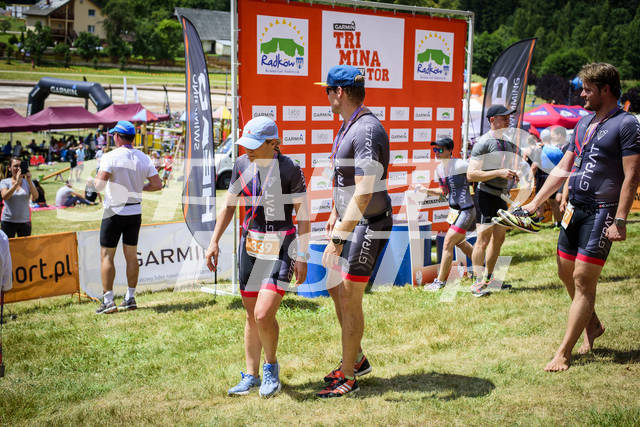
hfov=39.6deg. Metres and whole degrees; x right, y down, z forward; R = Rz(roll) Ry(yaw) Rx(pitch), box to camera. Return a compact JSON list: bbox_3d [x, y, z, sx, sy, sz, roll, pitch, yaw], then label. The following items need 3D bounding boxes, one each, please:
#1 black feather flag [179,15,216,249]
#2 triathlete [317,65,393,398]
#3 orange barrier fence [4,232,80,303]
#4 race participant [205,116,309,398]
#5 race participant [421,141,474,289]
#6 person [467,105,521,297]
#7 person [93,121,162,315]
[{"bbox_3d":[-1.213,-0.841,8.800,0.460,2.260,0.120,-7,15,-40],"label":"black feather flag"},{"bbox_3d":[0.179,0.097,5.060,0.430,1.870,0.500,-1,12,-17],"label":"triathlete"},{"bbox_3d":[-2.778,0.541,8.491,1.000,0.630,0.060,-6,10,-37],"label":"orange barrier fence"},{"bbox_3d":[-0.356,0.233,5.060,0.570,1.620,0.420,7,12,23],"label":"race participant"},{"bbox_3d":[1.395,-0.032,9.500,0.640,1.640,0.470,-7,14,-38],"label":"race participant"},{"bbox_3d":[1.688,-0.146,8.650,0.540,1.810,0.430,-4,13,-30],"label":"person"},{"bbox_3d":[-1.831,0.009,8.370,0.630,1.790,0.430,-2,12,-21],"label":"person"}]

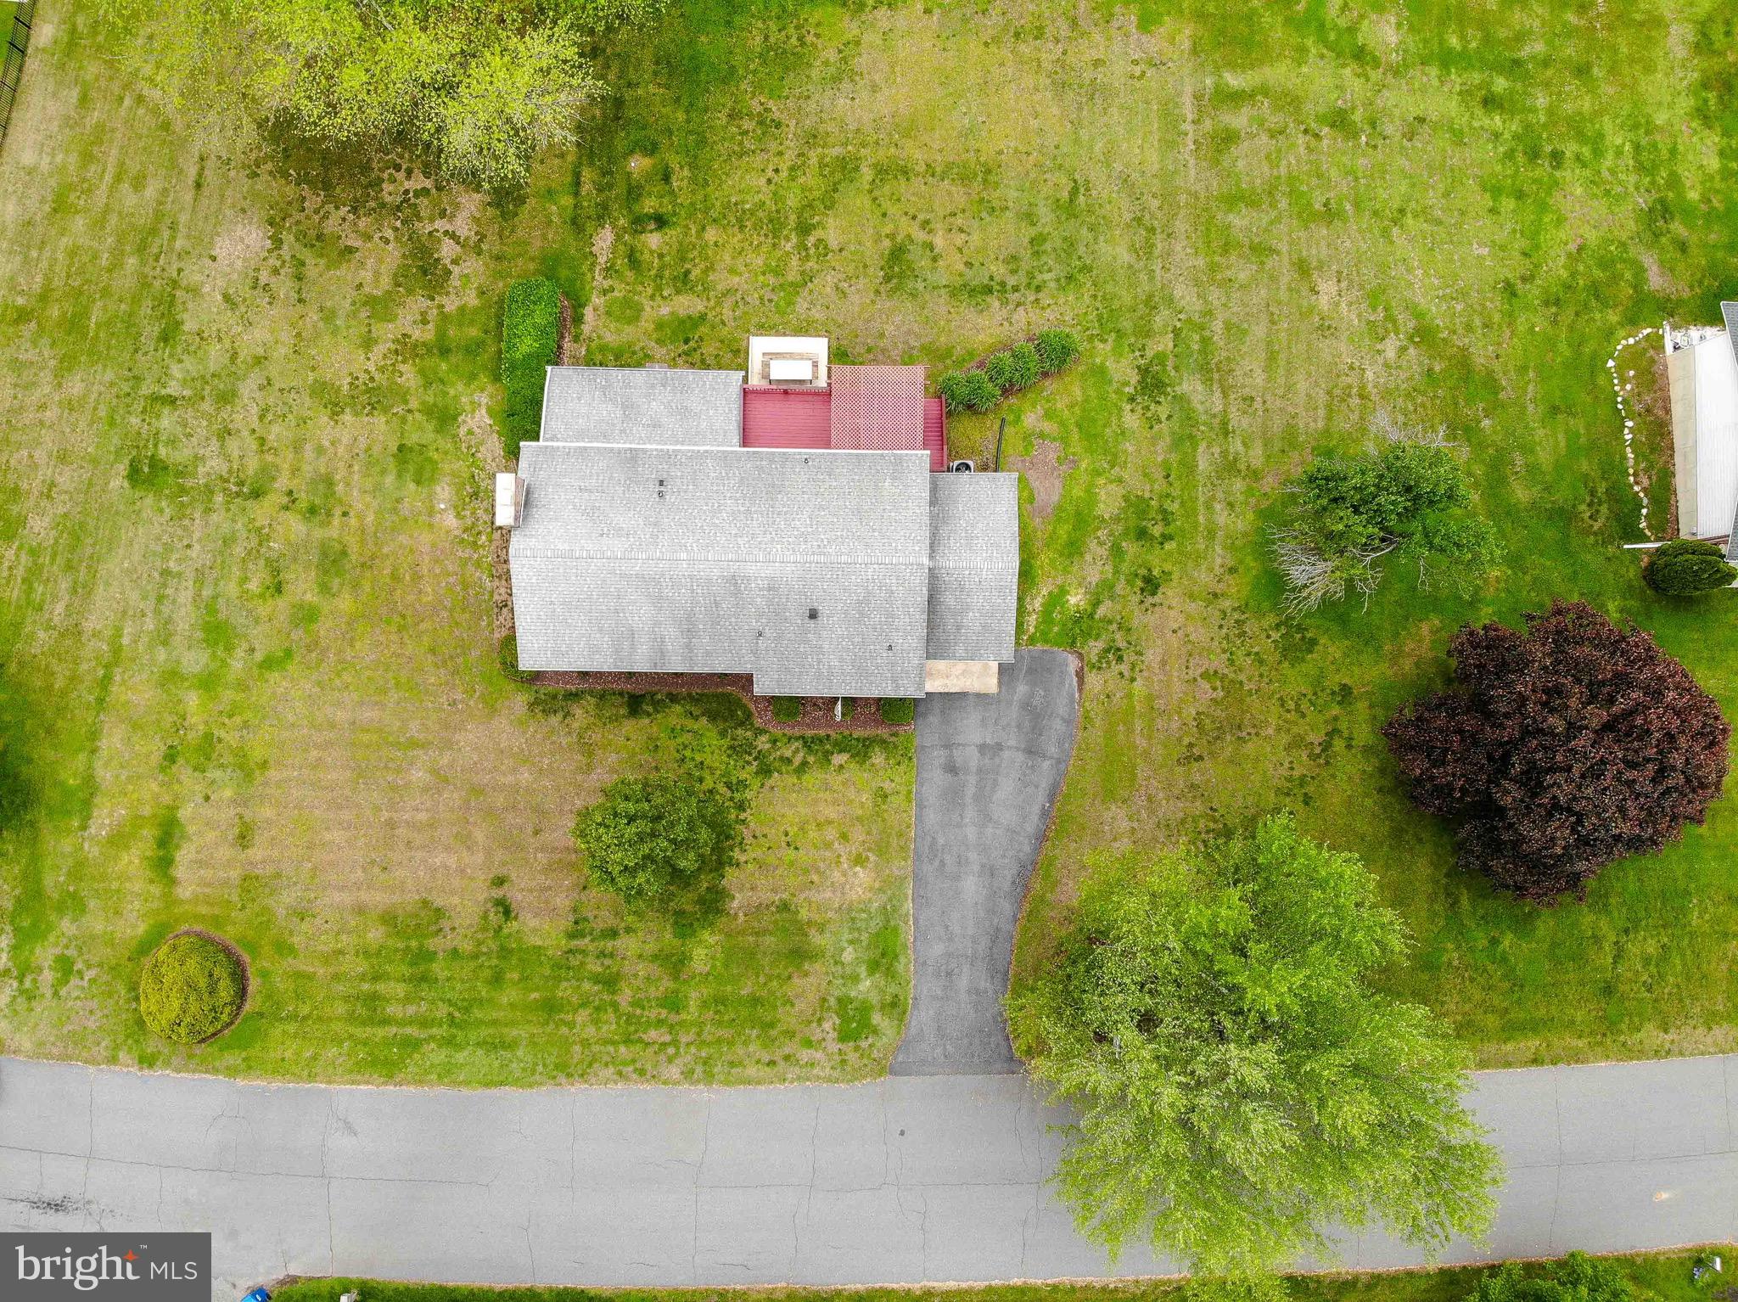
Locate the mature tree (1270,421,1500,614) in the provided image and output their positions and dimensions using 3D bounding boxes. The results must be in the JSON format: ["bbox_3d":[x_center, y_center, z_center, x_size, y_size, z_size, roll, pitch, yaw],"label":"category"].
[{"bbox_3d":[20.056,-5.187,47.288,8.510,5.500,7.410,0,89,1],"label":"mature tree"}]

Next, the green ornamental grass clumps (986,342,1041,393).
[{"bbox_3d":[6.008,-11.783,50.035,2.150,0.850,1.900,-21,88,1],"label":"green ornamental grass clumps"}]

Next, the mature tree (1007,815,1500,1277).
[{"bbox_3d":[13.361,13.736,43.627,16.780,12.500,15.620,0,89,1],"label":"mature tree"}]

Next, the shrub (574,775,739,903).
[{"bbox_3d":[-8.384,7.400,47.851,6.400,5.000,5.000,0,89,1],"label":"shrub"}]

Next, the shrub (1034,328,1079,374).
[{"bbox_3d":[7.650,-12.250,49.350,1.800,1.000,1.850,0,90,0],"label":"shrub"}]

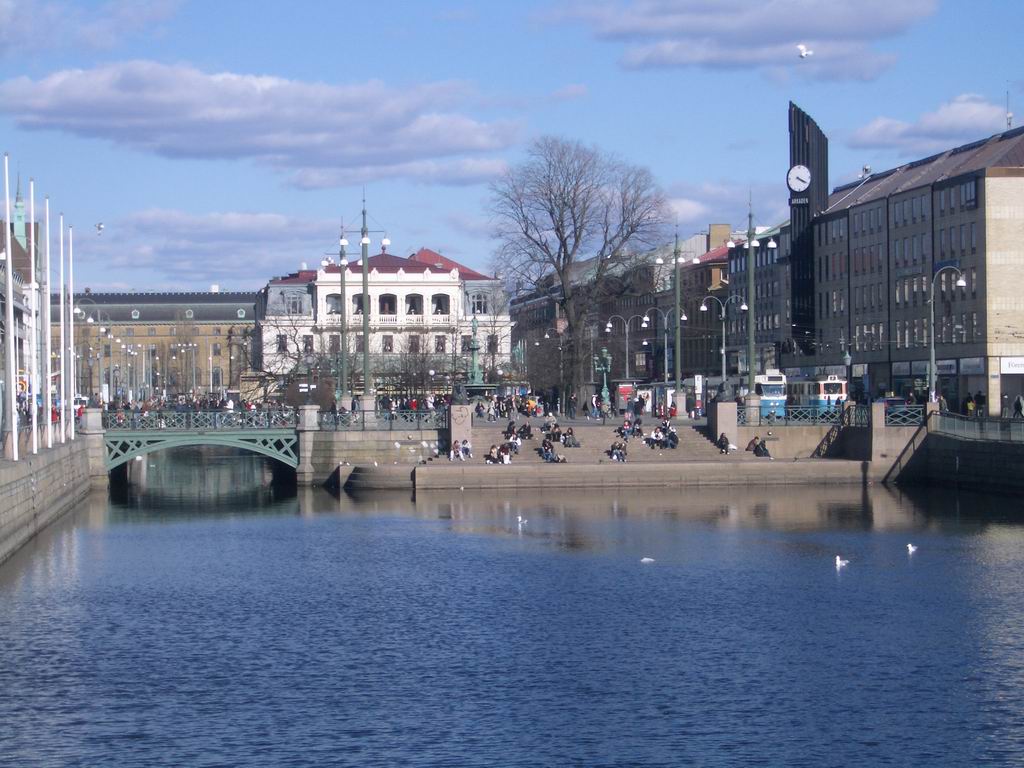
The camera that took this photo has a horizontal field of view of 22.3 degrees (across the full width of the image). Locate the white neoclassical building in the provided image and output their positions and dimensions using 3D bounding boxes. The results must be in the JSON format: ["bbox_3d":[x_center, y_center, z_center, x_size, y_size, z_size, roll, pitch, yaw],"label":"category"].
[{"bbox_3d":[-13.788,-5.988,286.000,27.500,17.300,24.000,0,0,-3],"label":"white neoclassical building"}]

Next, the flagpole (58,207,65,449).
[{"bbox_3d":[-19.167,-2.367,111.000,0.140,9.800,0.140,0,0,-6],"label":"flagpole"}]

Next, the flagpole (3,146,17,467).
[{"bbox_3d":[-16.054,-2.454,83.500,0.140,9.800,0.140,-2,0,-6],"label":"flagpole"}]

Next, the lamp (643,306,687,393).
[{"bbox_3d":[11.990,-1.724,204.000,3.400,8.500,0.500,0,0,-6],"label":"lamp"}]

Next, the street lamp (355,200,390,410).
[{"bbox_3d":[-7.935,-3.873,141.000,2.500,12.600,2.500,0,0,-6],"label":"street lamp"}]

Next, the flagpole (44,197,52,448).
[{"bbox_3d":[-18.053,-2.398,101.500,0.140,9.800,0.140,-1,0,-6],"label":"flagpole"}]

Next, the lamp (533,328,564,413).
[{"bbox_3d":[4.859,-1.567,272.000,3.200,8.400,0.500,0,0,-6],"label":"lamp"}]

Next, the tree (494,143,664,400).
[{"bbox_3d":[5.007,-8.094,196.000,13.200,21.100,12.500,0,0,-6],"label":"tree"}]

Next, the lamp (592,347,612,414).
[{"bbox_3d":[6.749,-0.184,192.000,1.450,5.300,1.450,0,0,-6],"label":"lamp"}]

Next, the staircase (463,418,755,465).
[{"bbox_3d":[5.245,3.207,141.500,15.700,1.950,7.000,0,0,-6],"label":"staircase"}]

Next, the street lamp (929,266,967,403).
[{"bbox_3d":[23.254,-2.643,139.000,2.000,7.300,0.500,0,0,-6],"label":"street lamp"}]

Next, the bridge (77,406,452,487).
[{"bbox_3d":[-14.024,3.541,147.500,20.100,4.350,16.000,0,0,-6],"label":"bridge"}]

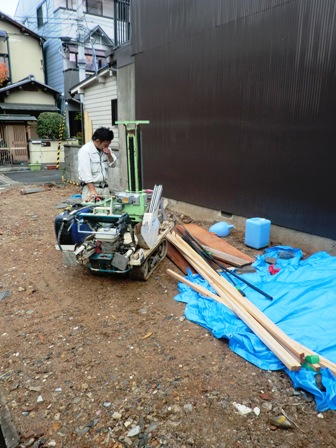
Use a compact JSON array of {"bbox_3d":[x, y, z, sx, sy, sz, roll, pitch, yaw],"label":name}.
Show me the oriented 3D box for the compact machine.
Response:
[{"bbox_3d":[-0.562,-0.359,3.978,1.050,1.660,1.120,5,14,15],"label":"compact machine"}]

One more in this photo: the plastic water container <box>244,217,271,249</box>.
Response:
[{"bbox_3d":[1.294,0.141,4.814,0.240,0.355,0.250,-9,17,-35],"label":"plastic water container"}]

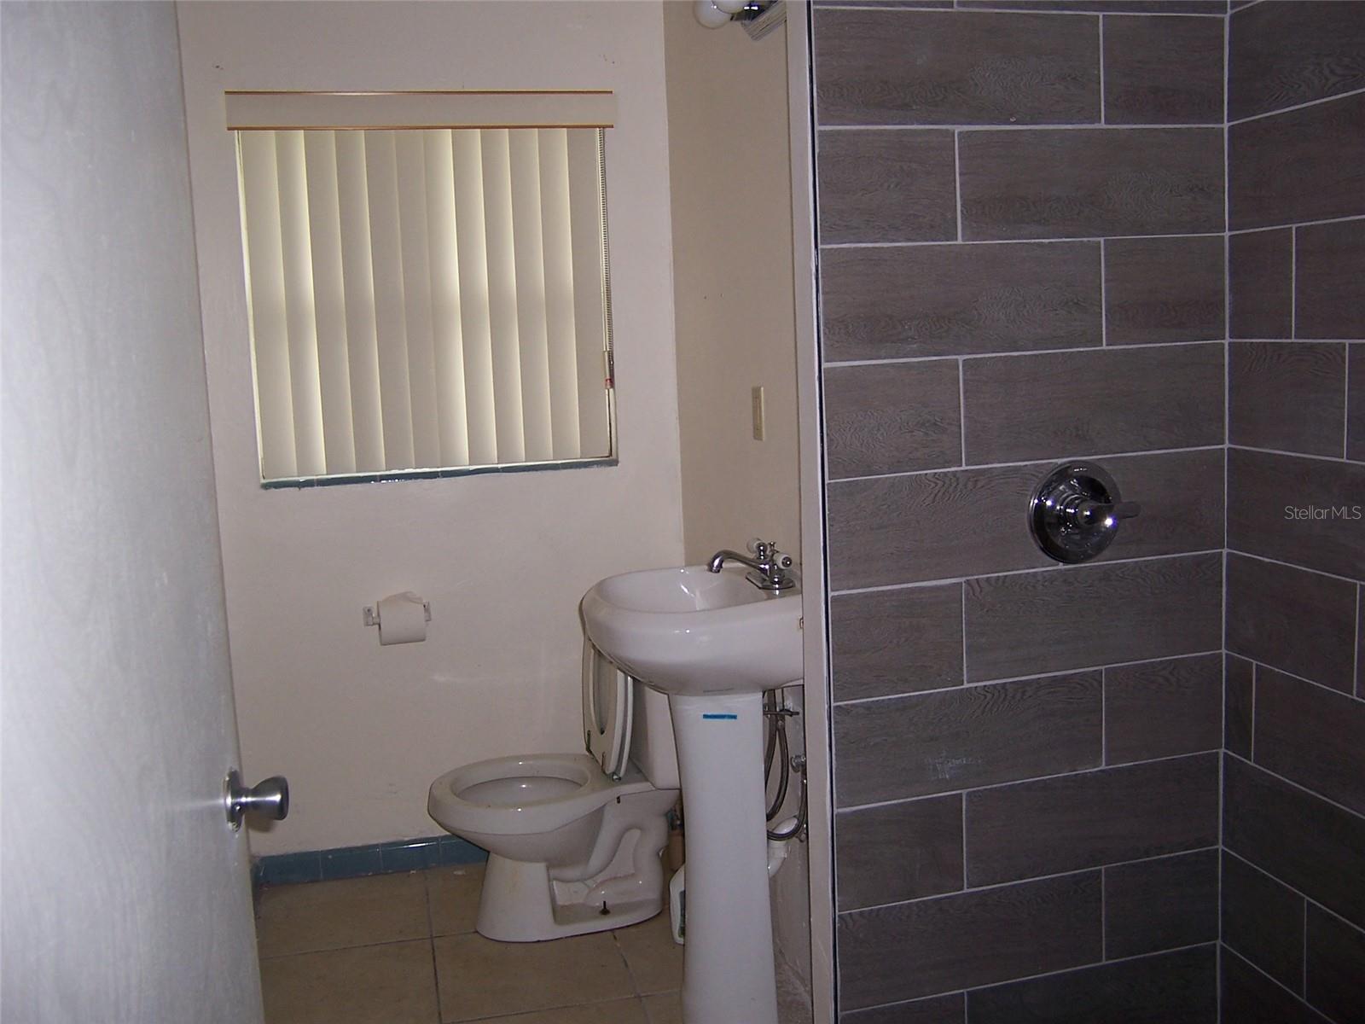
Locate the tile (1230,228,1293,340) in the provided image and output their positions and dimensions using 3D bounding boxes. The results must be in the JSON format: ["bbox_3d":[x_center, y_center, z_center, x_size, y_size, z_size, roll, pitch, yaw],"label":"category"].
[{"bbox_3d":[0.954,-0.369,2.139,0.010,0.178,0.162,-4,8,-14],"label":"tile"}]

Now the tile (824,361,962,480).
[{"bbox_3d":[0.340,-0.153,2.095,0.230,0.178,0.010,-5,8,-14],"label":"tile"}]

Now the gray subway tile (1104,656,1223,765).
[{"bbox_3d":[0.862,0.353,2.335,0.244,0.179,0.010,-4,7,-16],"label":"gray subway tile"}]

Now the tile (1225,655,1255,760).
[{"bbox_3d":[0.997,0.349,2.324,0.010,0.179,0.083,-4,7,-12],"label":"tile"}]

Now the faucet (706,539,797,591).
[{"bbox_3d":[0.128,0.103,2.474,0.147,0.087,0.160,-4,8,-13],"label":"faucet"}]

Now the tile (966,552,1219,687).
[{"bbox_3d":[0.725,0.182,2.275,0.517,0.179,0.010,-4,7,-16],"label":"tile"}]

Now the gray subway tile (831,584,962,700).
[{"bbox_3d":[0.356,0.208,2.143,0.230,0.178,0.010,-5,8,-14],"label":"gray subway tile"}]

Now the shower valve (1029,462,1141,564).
[{"bbox_3d":[0.666,0.005,2.149,0.169,0.173,0.066,-4,8,-13],"label":"shower valve"}]

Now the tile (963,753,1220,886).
[{"bbox_3d":[0.737,0.547,2.319,0.517,0.179,0.010,-4,7,-16],"label":"tile"}]

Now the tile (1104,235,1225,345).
[{"bbox_3d":[0.831,-0.381,2.244,0.244,0.179,0.010,-4,7,-16],"label":"tile"}]

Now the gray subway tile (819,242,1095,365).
[{"bbox_3d":[0.455,-0.340,2.092,0.488,0.176,0.010,-4,8,-13],"label":"gray subway tile"}]

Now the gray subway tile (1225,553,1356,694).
[{"bbox_3d":[0.997,0.178,2.138,0.010,0.178,0.316,-4,8,-14],"label":"gray subway tile"}]

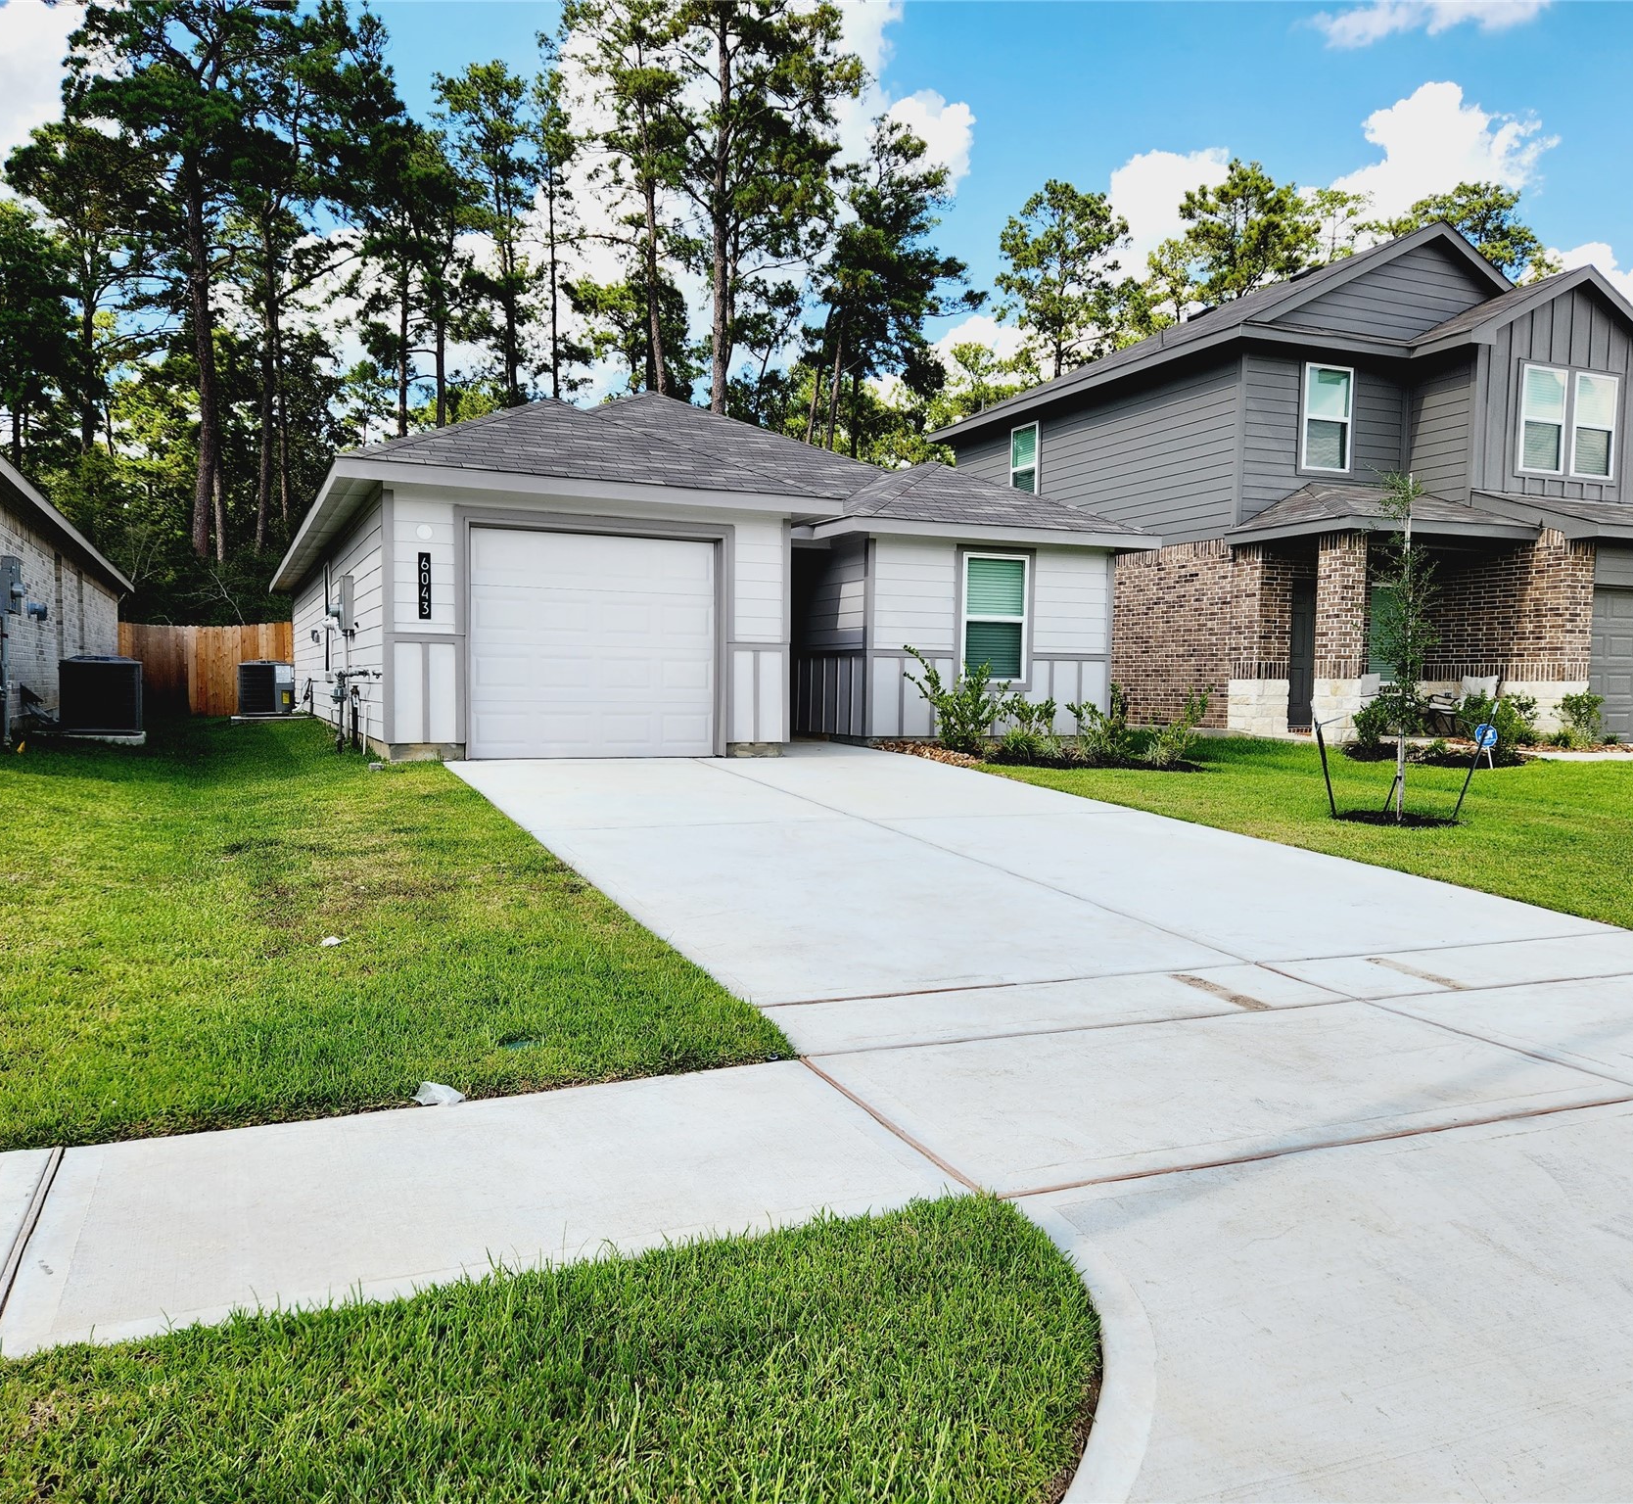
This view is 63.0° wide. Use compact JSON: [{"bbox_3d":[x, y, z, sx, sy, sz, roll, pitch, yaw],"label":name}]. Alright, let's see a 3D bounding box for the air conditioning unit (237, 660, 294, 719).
[{"bbox_3d":[-8.542,-0.969,20.695,0.770,0.800,0.770,0,3,-24],"label":"air conditioning unit"}]

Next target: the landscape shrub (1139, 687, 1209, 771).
[{"bbox_3d":[4.229,-0.264,15.573,0.820,0.880,0.760,0,3,-24],"label":"landscape shrub"}]

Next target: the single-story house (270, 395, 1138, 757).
[{"bbox_3d":[-3.188,-2.808,20.893,9.450,4.950,17.000,0,3,-24],"label":"single-story house"}]

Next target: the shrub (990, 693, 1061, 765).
[{"bbox_3d":[2.321,-0.266,14.942,0.800,0.750,0.740,1,3,0],"label":"shrub"}]

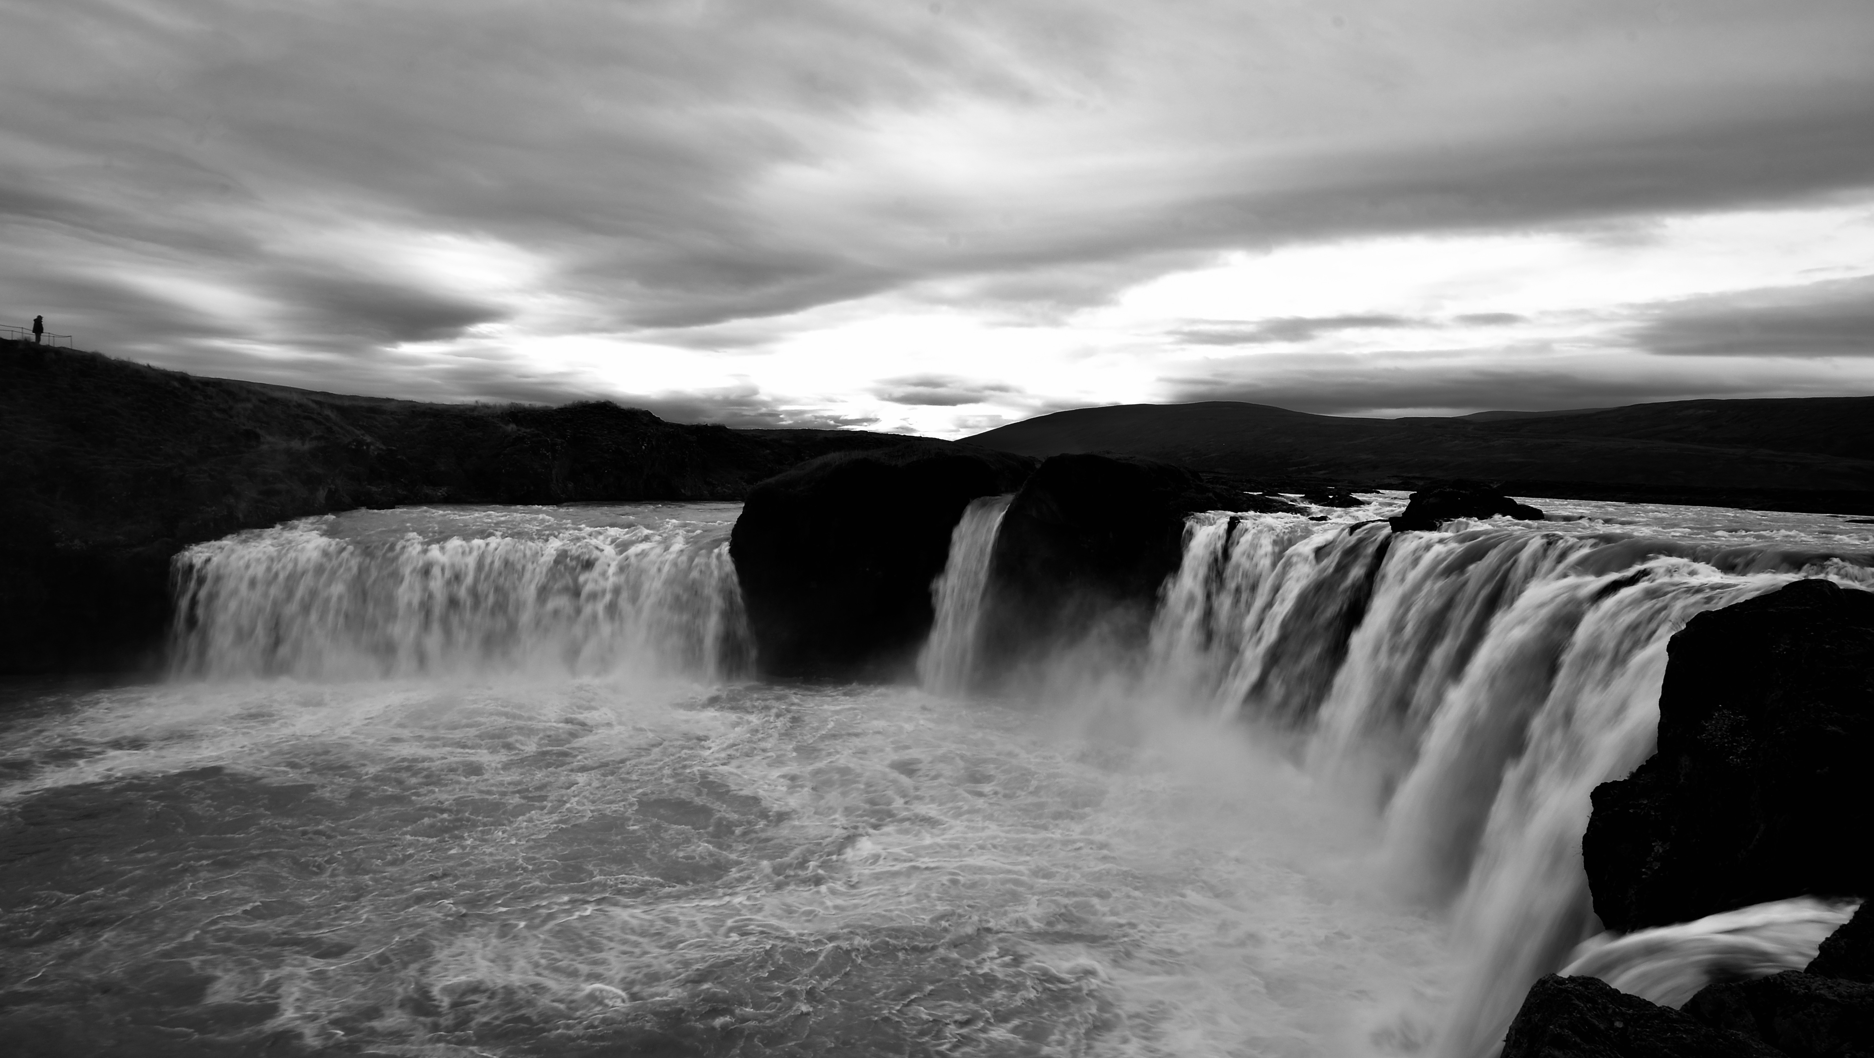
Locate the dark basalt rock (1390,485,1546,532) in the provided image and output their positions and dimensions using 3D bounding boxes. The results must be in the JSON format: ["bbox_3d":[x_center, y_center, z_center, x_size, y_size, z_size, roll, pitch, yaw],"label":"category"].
[{"bbox_3d":[27.300,-1.100,56.500,7.800,2.500,5.000,0,3,0],"label":"dark basalt rock"}]

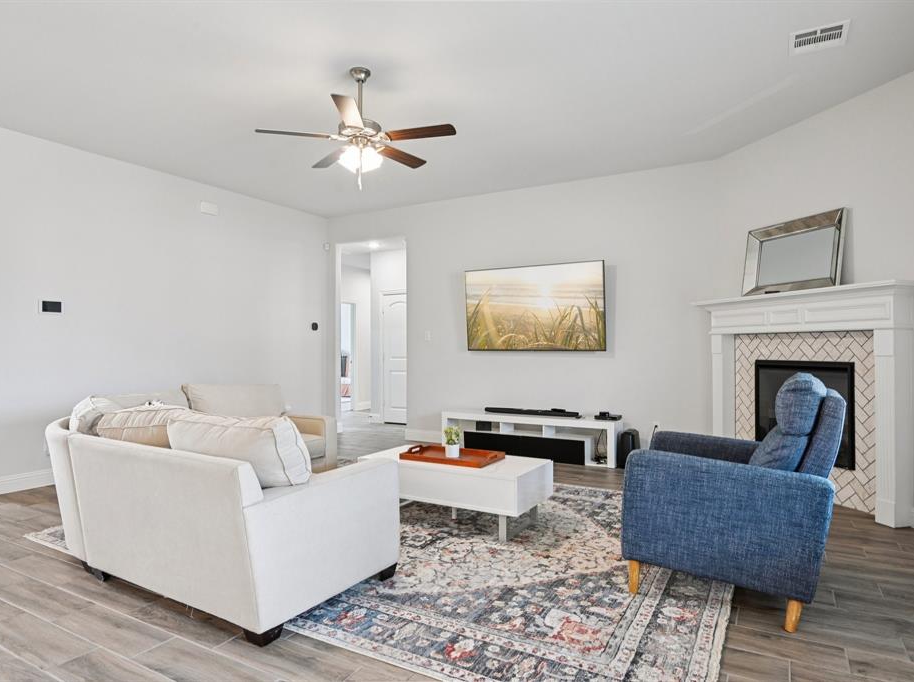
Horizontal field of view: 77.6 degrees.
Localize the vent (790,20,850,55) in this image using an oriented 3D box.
[{"bbox_3d":[2.118,-1.761,3.333,0.290,0.025,0.280,0,-1,30],"label":"vent"}]

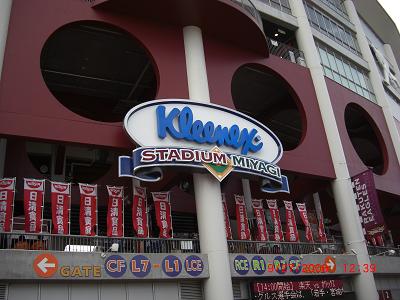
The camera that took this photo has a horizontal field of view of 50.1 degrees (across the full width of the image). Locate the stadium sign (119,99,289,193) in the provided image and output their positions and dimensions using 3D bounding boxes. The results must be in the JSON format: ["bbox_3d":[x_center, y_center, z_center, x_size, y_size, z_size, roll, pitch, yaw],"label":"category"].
[{"bbox_3d":[0.312,-0.272,16.634,7.100,3.650,0.900,7,-29,-25],"label":"stadium sign"}]

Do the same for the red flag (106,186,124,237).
[{"bbox_3d":[-2.939,2.119,14.896,0.600,1.800,0.090,10,-30,-29],"label":"red flag"}]

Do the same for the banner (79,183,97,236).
[{"bbox_3d":[-3.788,2.011,14.506,0.600,1.800,0.090,10,-30,-29],"label":"banner"}]

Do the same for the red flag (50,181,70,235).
[{"bbox_3d":[-4.591,1.926,14.127,0.600,1.800,0.090,10,-30,-29],"label":"red flag"}]

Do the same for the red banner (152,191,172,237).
[{"bbox_3d":[-1.287,2.313,15.527,0.600,1.800,0.090,8,-28,-27],"label":"red banner"}]

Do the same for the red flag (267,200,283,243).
[{"bbox_3d":[3.117,2.917,17.798,0.600,1.800,0.090,8,-28,-27],"label":"red flag"}]

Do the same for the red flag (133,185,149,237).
[{"bbox_3d":[-2.115,2.237,15.181,0.600,1.800,0.090,8,-28,-27],"label":"red flag"}]

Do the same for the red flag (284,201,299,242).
[{"bbox_3d":[3.832,2.990,17.982,0.570,1.800,0.090,12,-31,-32],"label":"red flag"}]

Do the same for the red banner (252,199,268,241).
[{"bbox_3d":[2.446,2.817,17.344,0.570,1.800,0.090,12,-31,-32],"label":"red banner"}]

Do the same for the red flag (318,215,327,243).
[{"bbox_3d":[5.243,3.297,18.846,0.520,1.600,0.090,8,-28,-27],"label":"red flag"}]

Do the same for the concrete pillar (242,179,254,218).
[{"bbox_3d":[3.185,4.906,25.823,0.420,6.700,0.420,8,-28,-27],"label":"concrete pillar"}]

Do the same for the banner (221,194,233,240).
[{"bbox_3d":[0.911,2.634,16.702,0.600,1.800,0.090,8,-28,-27],"label":"banner"}]

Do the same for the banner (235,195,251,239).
[{"bbox_3d":[1.666,2.684,17.005,0.570,1.800,0.090,12,-31,-32],"label":"banner"}]

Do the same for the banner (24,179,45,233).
[{"bbox_3d":[-5.215,1.743,13.431,0.600,1.800,0.090,8,-28,-27],"label":"banner"}]

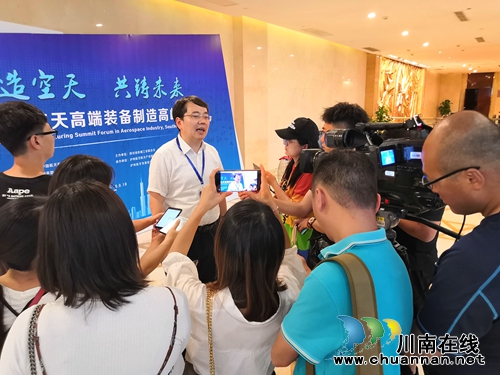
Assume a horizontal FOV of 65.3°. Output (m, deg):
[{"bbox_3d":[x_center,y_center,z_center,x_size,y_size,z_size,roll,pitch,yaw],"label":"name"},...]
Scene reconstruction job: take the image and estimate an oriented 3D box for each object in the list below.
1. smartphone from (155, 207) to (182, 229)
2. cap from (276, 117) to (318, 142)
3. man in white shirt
[{"bbox_3d":[-0.398,0.155,1.937,0.075,0.012,0.157,12,38,11],"label":"smartphone"},{"bbox_3d":[0.265,-0.316,2.200,0.250,0.150,0.175,-4,12,-12],"label":"cap"},{"bbox_3d":[-0.332,0.337,2.340,0.500,1.720,0.320,-9,15,-35],"label":"man in white shirt"}]

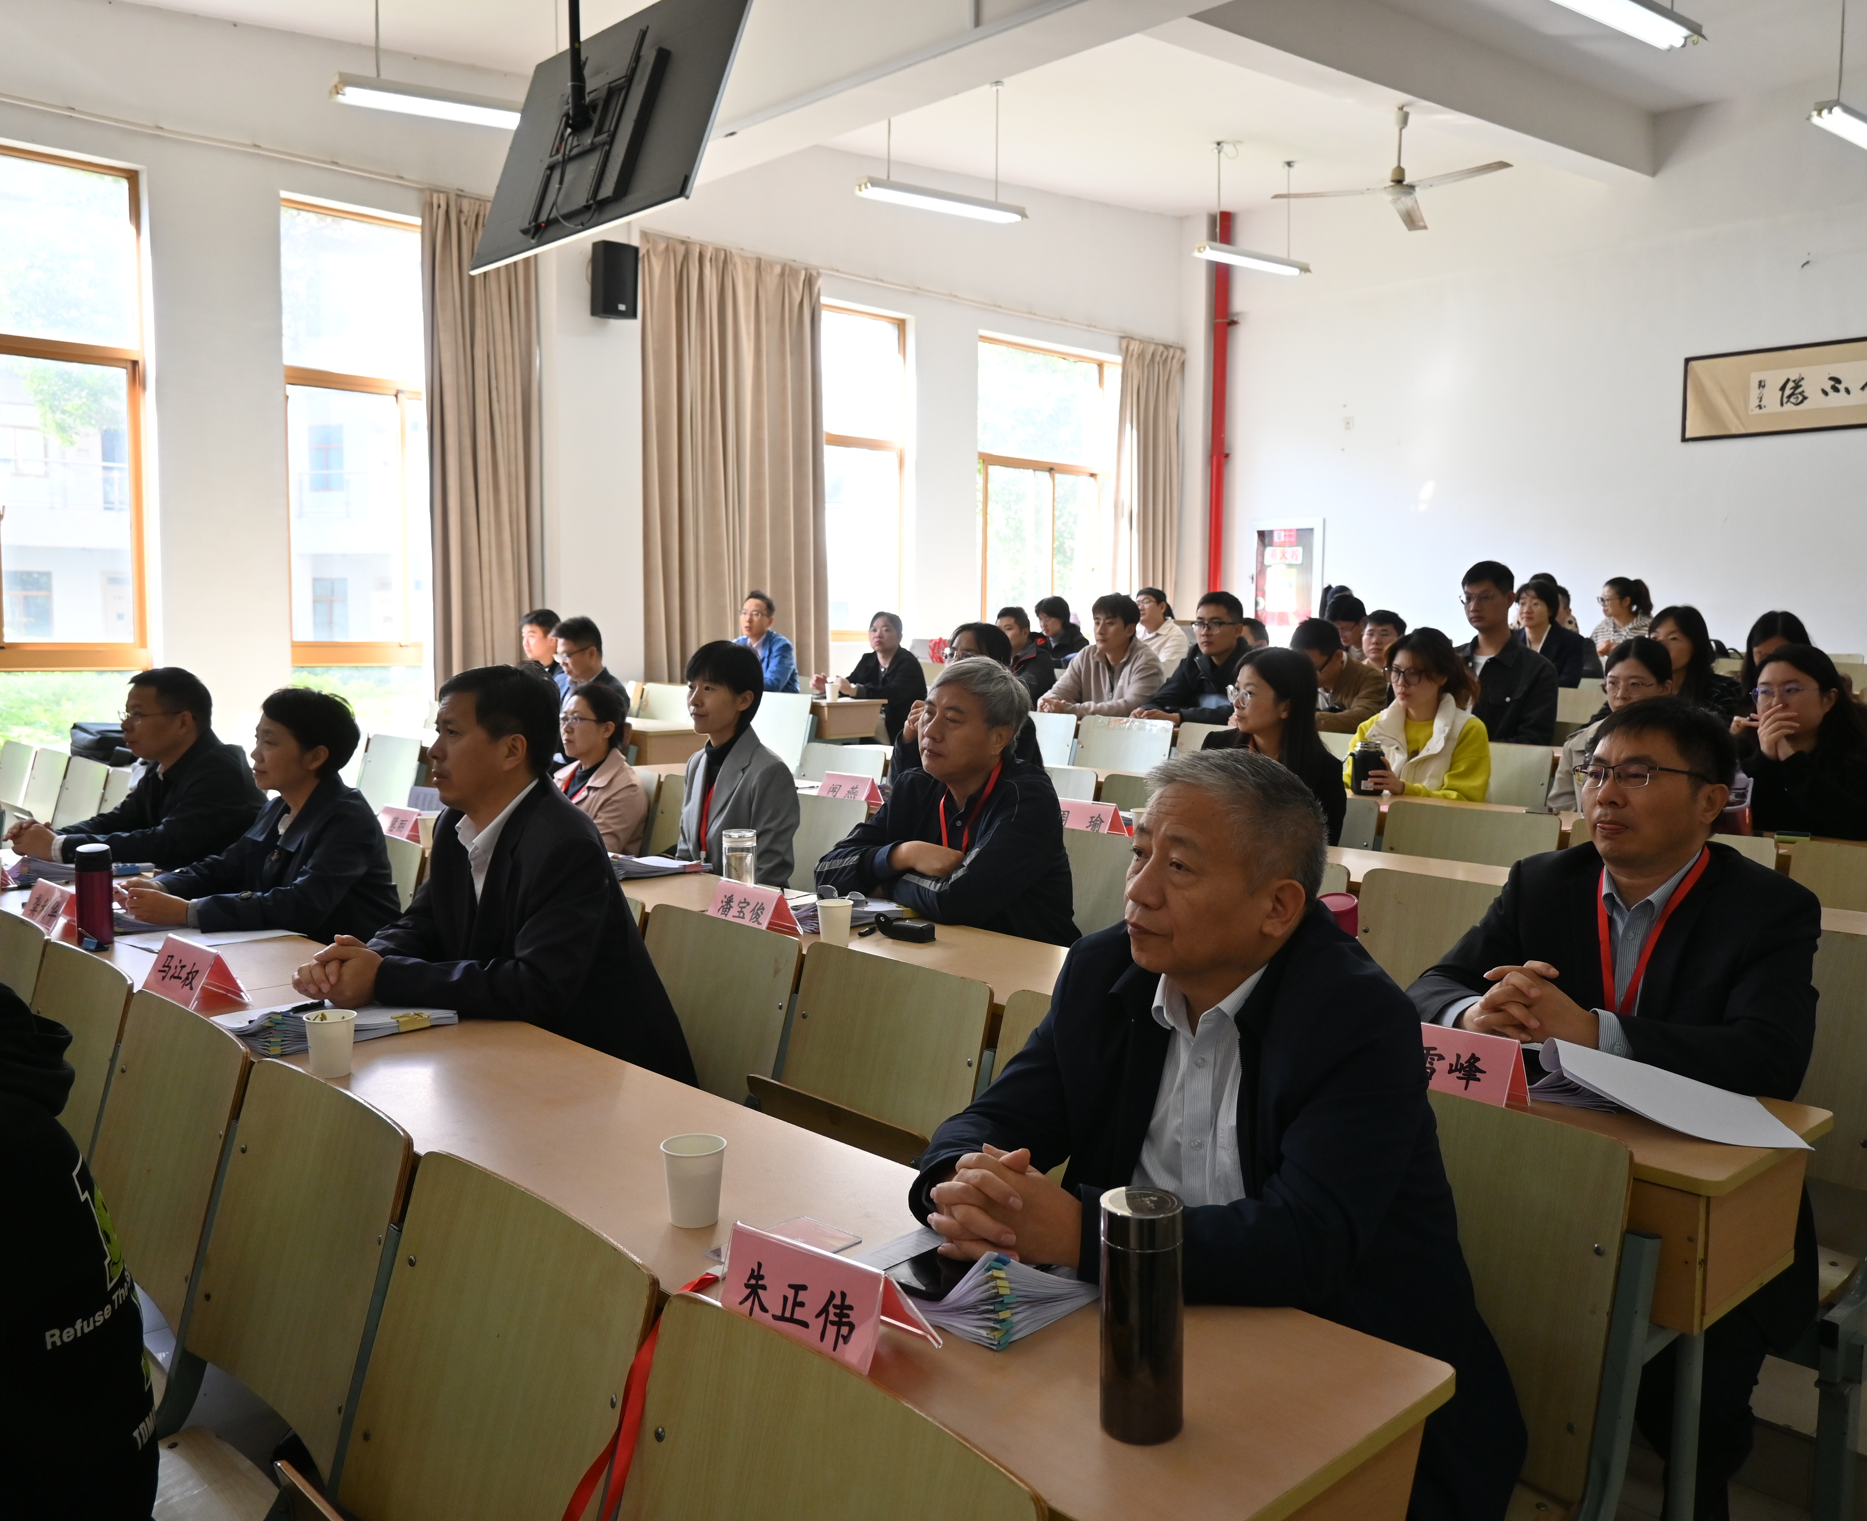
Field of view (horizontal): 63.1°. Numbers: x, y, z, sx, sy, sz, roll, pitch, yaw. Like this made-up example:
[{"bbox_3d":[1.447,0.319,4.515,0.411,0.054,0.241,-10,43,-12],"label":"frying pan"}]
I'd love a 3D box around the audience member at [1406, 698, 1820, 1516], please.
[{"bbox_3d":[1.004,0.535,2.275,0.660,1.262,0.570,-4,7,-43],"label":"audience member"}]

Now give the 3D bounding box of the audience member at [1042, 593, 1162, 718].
[{"bbox_3d":[0.794,-0.088,6.694,0.700,1.250,0.540,-4,7,-43],"label":"audience member"}]

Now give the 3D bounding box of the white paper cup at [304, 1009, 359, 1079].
[{"bbox_3d":[-0.855,0.404,2.163,0.073,0.084,0.073,0,5,0],"label":"white paper cup"}]

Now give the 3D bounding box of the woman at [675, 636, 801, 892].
[{"bbox_3d":[-0.611,0.352,4.076,0.630,1.337,0.460,-4,7,-43],"label":"woman"}]

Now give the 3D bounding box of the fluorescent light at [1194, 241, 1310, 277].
[{"bbox_3d":[2.286,-3.596,10.909,1.230,0.080,0.160,-8,9,-42],"label":"fluorescent light"}]

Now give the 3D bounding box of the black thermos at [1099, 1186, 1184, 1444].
[{"bbox_3d":[0.166,0.441,1.212,0.063,0.184,0.063,0,5,0],"label":"black thermos"}]

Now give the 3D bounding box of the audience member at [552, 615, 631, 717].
[{"bbox_3d":[-1.421,0.048,6.183,0.680,1.250,0.520,-4,7,-43],"label":"audience member"}]

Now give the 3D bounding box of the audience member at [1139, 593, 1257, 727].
[{"bbox_3d":[1.246,-0.088,6.524,0.680,1.265,0.520,-4,7,-43],"label":"audience member"}]

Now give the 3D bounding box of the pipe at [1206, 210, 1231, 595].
[{"bbox_3d":[2.365,-2.393,12.652,0.110,4.229,0.110,-4,7,-43],"label":"pipe"}]

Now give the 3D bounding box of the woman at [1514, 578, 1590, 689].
[{"bbox_3d":[2.925,-0.261,7.370,0.650,1.200,0.490,-4,7,-43],"label":"woman"}]

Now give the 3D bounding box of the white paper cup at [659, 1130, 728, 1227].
[{"bbox_3d":[-0.255,0.450,1.618,0.071,0.079,0.071,0,5,0],"label":"white paper cup"}]

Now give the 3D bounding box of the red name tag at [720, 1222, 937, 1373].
[{"bbox_3d":[-0.110,0.485,1.391,0.200,0.090,0.102,4,6,38],"label":"red name tag"}]

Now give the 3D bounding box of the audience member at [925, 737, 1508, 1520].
[{"bbox_3d":[0.286,0.596,1.624,0.700,1.230,0.570,-3,6,-37],"label":"audience member"}]

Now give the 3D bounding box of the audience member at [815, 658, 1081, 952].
[{"bbox_3d":[0.001,0.419,3.330,0.660,1.300,0.600,-4,7,-43],"label":"audience member"}]

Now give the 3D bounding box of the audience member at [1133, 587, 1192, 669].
[{"bbox_3d":[1.349,-0.441,9.213,0.660,1.200,0.500,-4,7,-43],"label":"audience member"}]

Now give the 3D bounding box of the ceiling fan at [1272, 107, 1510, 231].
[{"bbox_3d":[2.640,-3.373,8.430,1.300,0.530,1.300,-5,7,-44],"label":"ceiling fan"}]

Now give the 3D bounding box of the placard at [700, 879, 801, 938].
[{"bbox_3d":[-0.382,0.312,3.194,0.095,0.091,0.210,-4,7,-41],"label":"placard"}]

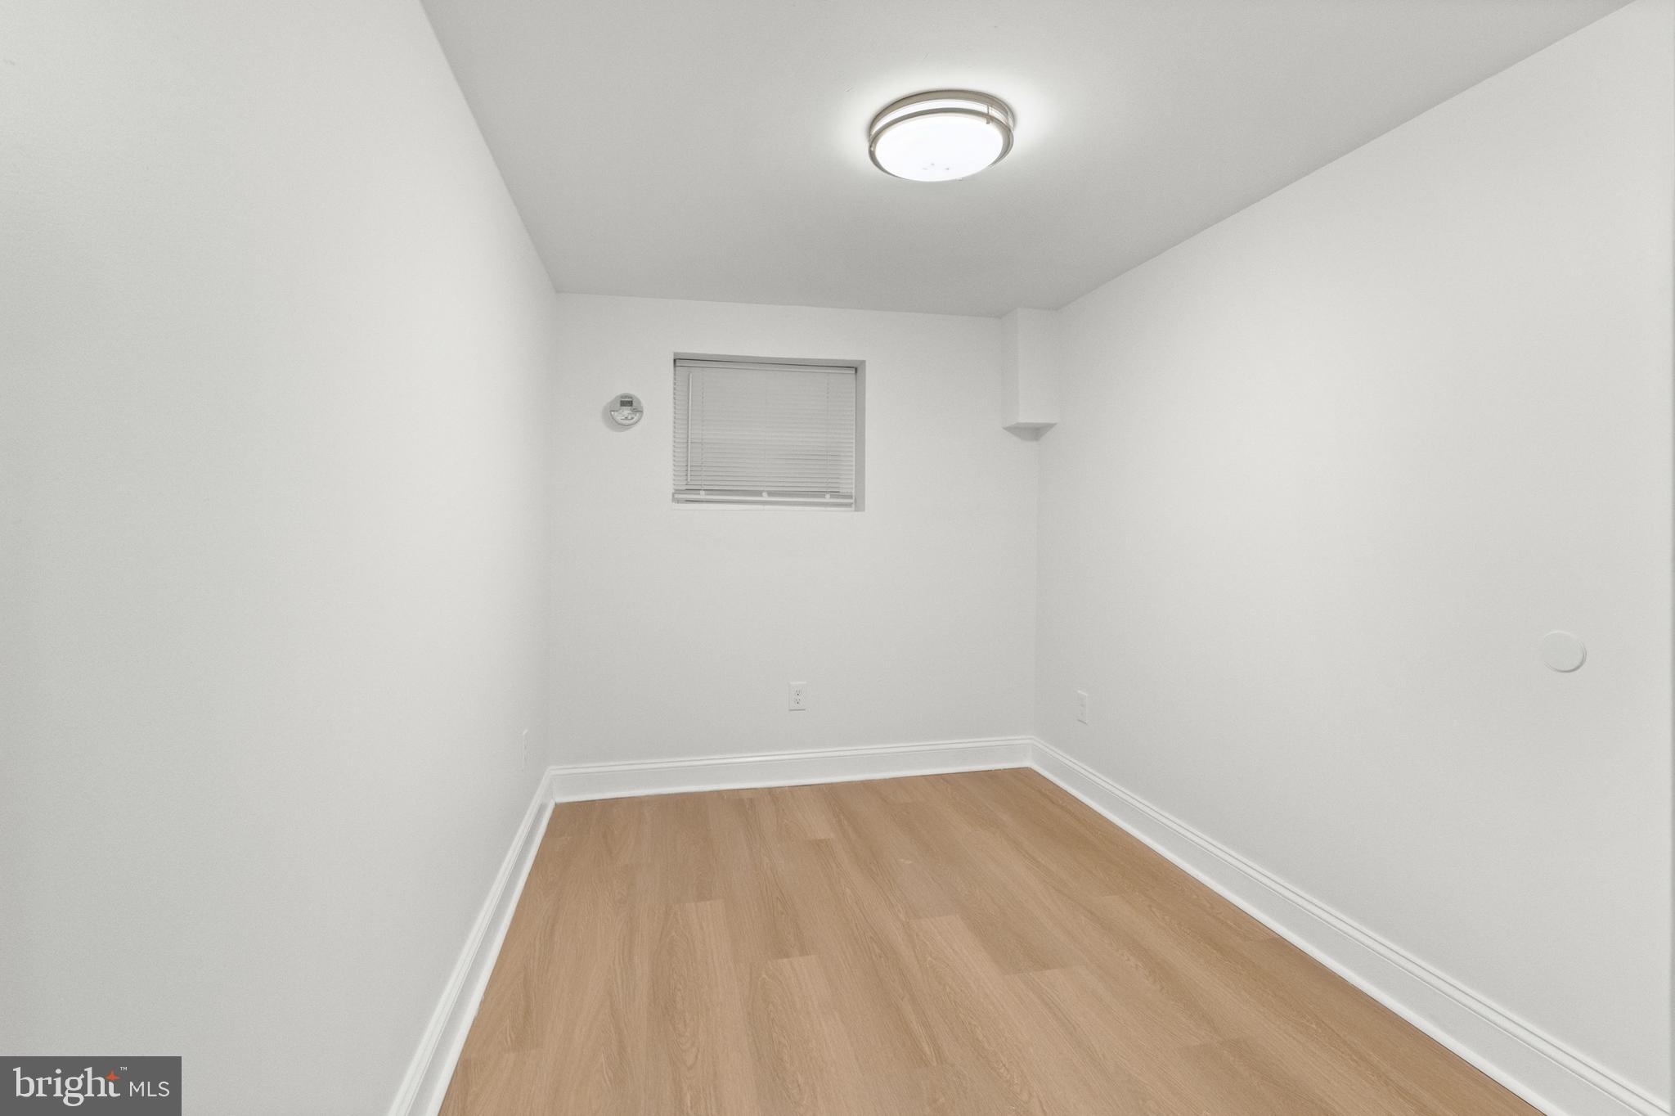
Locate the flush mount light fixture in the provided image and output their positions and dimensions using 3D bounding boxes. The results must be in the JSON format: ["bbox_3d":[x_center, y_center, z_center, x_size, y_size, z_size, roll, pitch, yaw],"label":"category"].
[{"bbox_3d":[0.250,-0.993,1.801,0.348,0.078,0.348,1,2,0],"label":"flush mount light fixture"}]

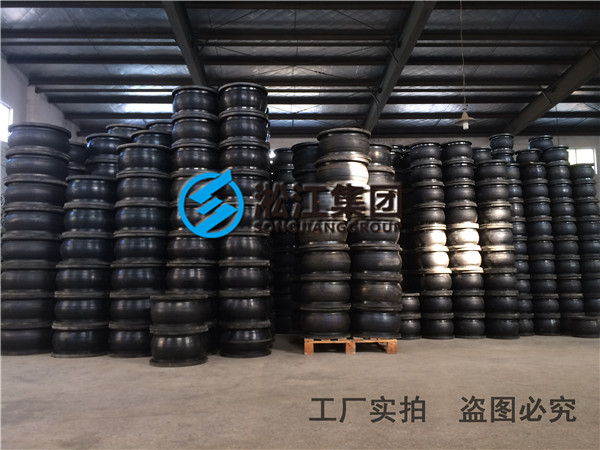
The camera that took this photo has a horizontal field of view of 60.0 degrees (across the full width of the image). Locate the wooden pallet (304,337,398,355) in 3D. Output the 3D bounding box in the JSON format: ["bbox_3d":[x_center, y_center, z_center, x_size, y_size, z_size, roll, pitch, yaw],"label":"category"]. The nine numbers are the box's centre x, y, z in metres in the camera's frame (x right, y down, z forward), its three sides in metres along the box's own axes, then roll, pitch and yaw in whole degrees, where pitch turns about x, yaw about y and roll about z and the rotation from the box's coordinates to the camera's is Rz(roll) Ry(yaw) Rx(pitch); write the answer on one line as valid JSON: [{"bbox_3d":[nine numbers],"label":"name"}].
[{"bbox_3d":[0.511,1.321,5.912,0.960,0.152,1.060,0,-7,-2],"label":"wooden pallet"}]

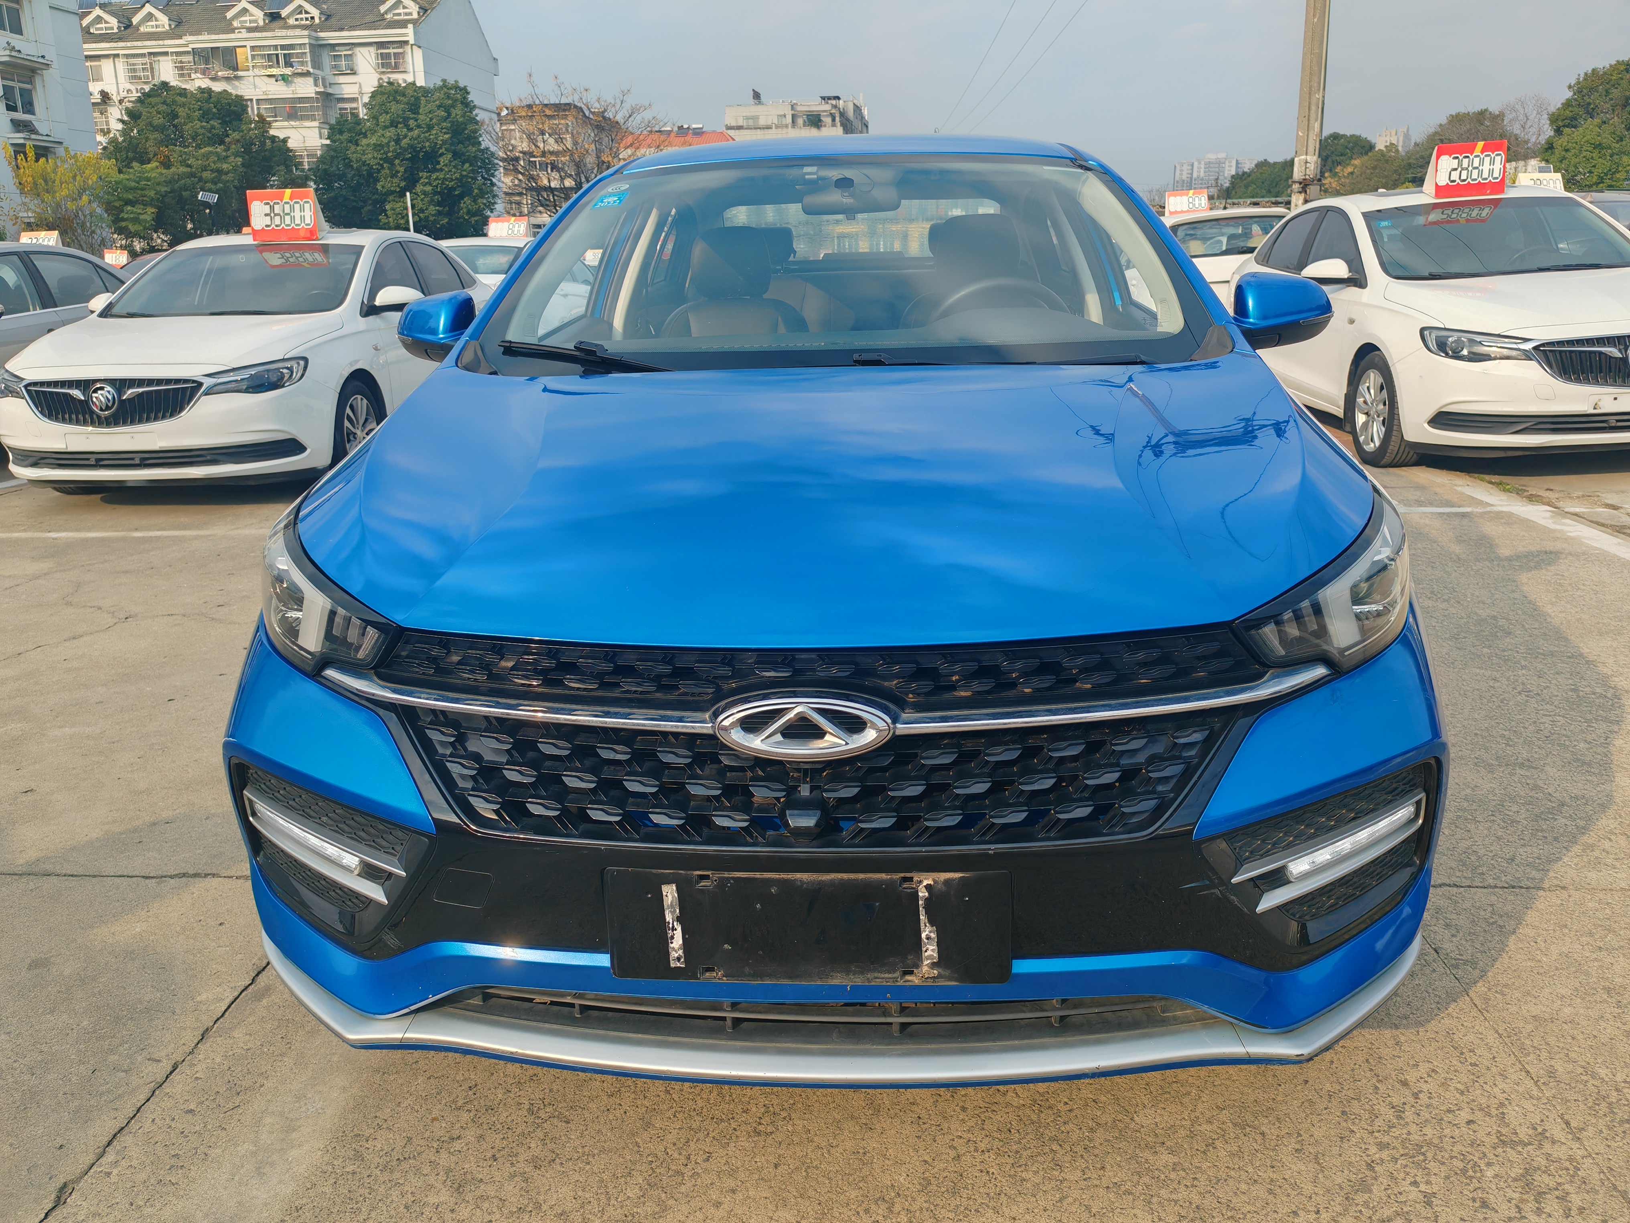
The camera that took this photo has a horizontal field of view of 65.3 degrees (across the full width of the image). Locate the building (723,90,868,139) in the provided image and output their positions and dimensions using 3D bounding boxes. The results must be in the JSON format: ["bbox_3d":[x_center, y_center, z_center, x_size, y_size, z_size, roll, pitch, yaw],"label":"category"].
[{"bbox_3d":[-2.740,-60.366,182.913,17.000,22.600,18.000,1,15,10],"label":"building"}]

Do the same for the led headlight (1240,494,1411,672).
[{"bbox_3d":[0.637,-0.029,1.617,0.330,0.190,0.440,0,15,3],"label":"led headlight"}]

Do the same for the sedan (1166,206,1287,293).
[{"bbox_3d":[3.688,-3.105,12.589,1.790,1.520,4.350,0,15,5],"label":"sedan"}]

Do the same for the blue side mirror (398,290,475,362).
[{"bbox_3d":[-0.823,-0.645,2.866,0.210,0.165,0.160,0,15,3],"label":"blue side mirror"}]

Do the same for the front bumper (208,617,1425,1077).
[{"bbox_3d":[0.006,0.280,1.648,1.720,0.550,0.520,0,15,3],"label":"front bumper"}]

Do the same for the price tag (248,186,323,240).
[{"bbox_3d":[-3.305,-2.495,8.007,0.420,0.314,0.180,0,15,3],"label":"price tag"}]

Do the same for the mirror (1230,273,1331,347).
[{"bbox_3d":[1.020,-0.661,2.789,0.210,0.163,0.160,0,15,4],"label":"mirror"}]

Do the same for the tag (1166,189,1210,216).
[{"bbox_3d":[3.818,-4.197,13.076,0.420,0.280,0.200,1,15,8],"label":"tag"}]

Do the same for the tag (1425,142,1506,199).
[{"bbox_3d":[4.078,-2.760,7.975,0.420,0.310,0.210,2,15,10],"label":"tag"}]

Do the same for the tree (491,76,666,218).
[{"bbox_3d":[-7.218,-13.106,39.917,5.730,6.890,5.460,-1,15,0],"label":"tree"}]

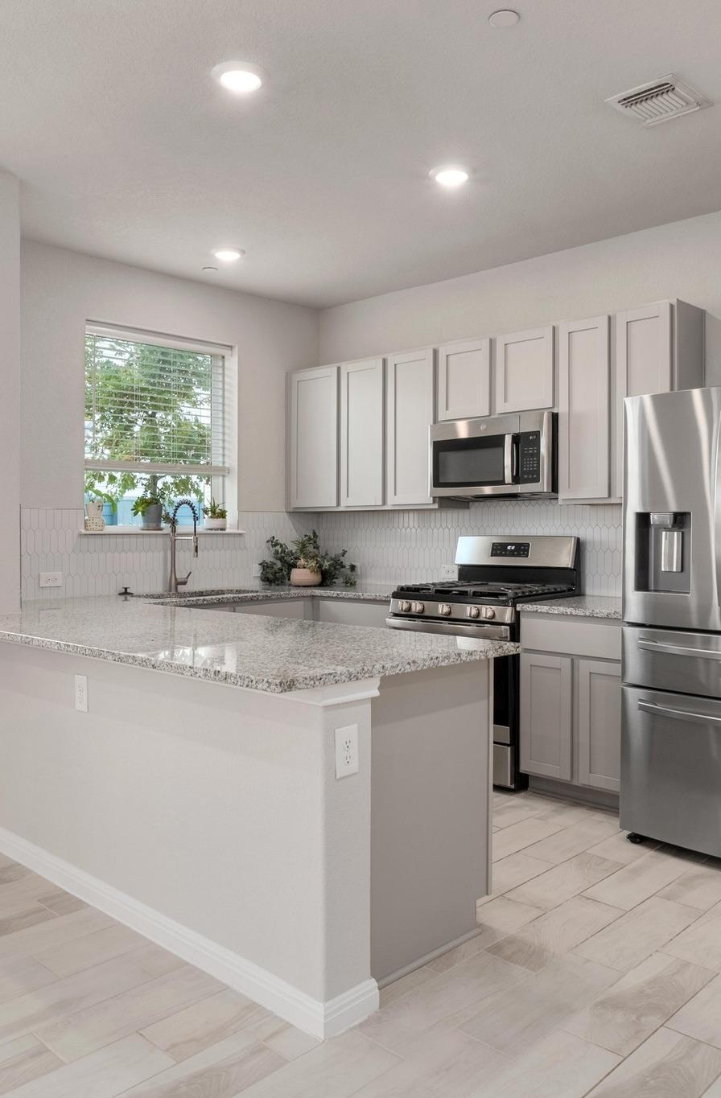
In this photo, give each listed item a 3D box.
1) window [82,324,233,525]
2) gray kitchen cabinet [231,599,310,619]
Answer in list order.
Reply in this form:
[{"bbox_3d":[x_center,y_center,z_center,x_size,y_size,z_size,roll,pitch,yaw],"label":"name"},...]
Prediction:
[{"bbox_3d":[-1.130,-0.651,4.981,0.100,1.120,1.006,1,1,44],"label":"window"},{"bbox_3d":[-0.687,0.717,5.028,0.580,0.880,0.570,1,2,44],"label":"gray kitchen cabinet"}]

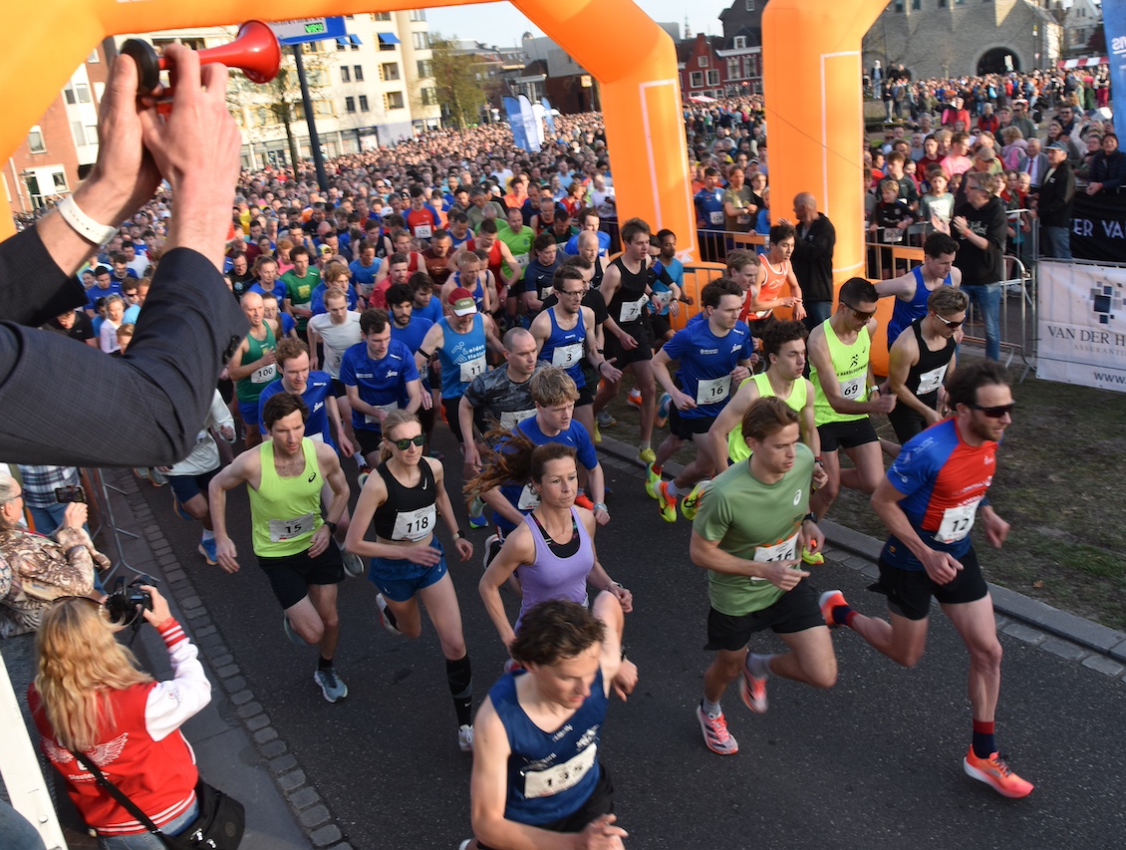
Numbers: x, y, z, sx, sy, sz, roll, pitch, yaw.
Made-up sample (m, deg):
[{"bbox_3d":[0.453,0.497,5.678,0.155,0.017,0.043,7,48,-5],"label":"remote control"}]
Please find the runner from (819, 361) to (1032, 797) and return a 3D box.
[{"bbox_3d":[1.415,0.565,3.833,0.620,1.790,1.020,-19,21,-32],"label":"runner"}]

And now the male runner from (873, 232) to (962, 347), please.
[{"bbox_3d":[2.368,-0.458,6.514,0.650,1.720,0.850,-20,24,-36],"label":"male runner"}]

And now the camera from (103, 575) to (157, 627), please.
[{"bbox_3d":[-1.376,0.550,3.042,0.140,0.110,0.140,-6,19,-1],"label":"camera"}]

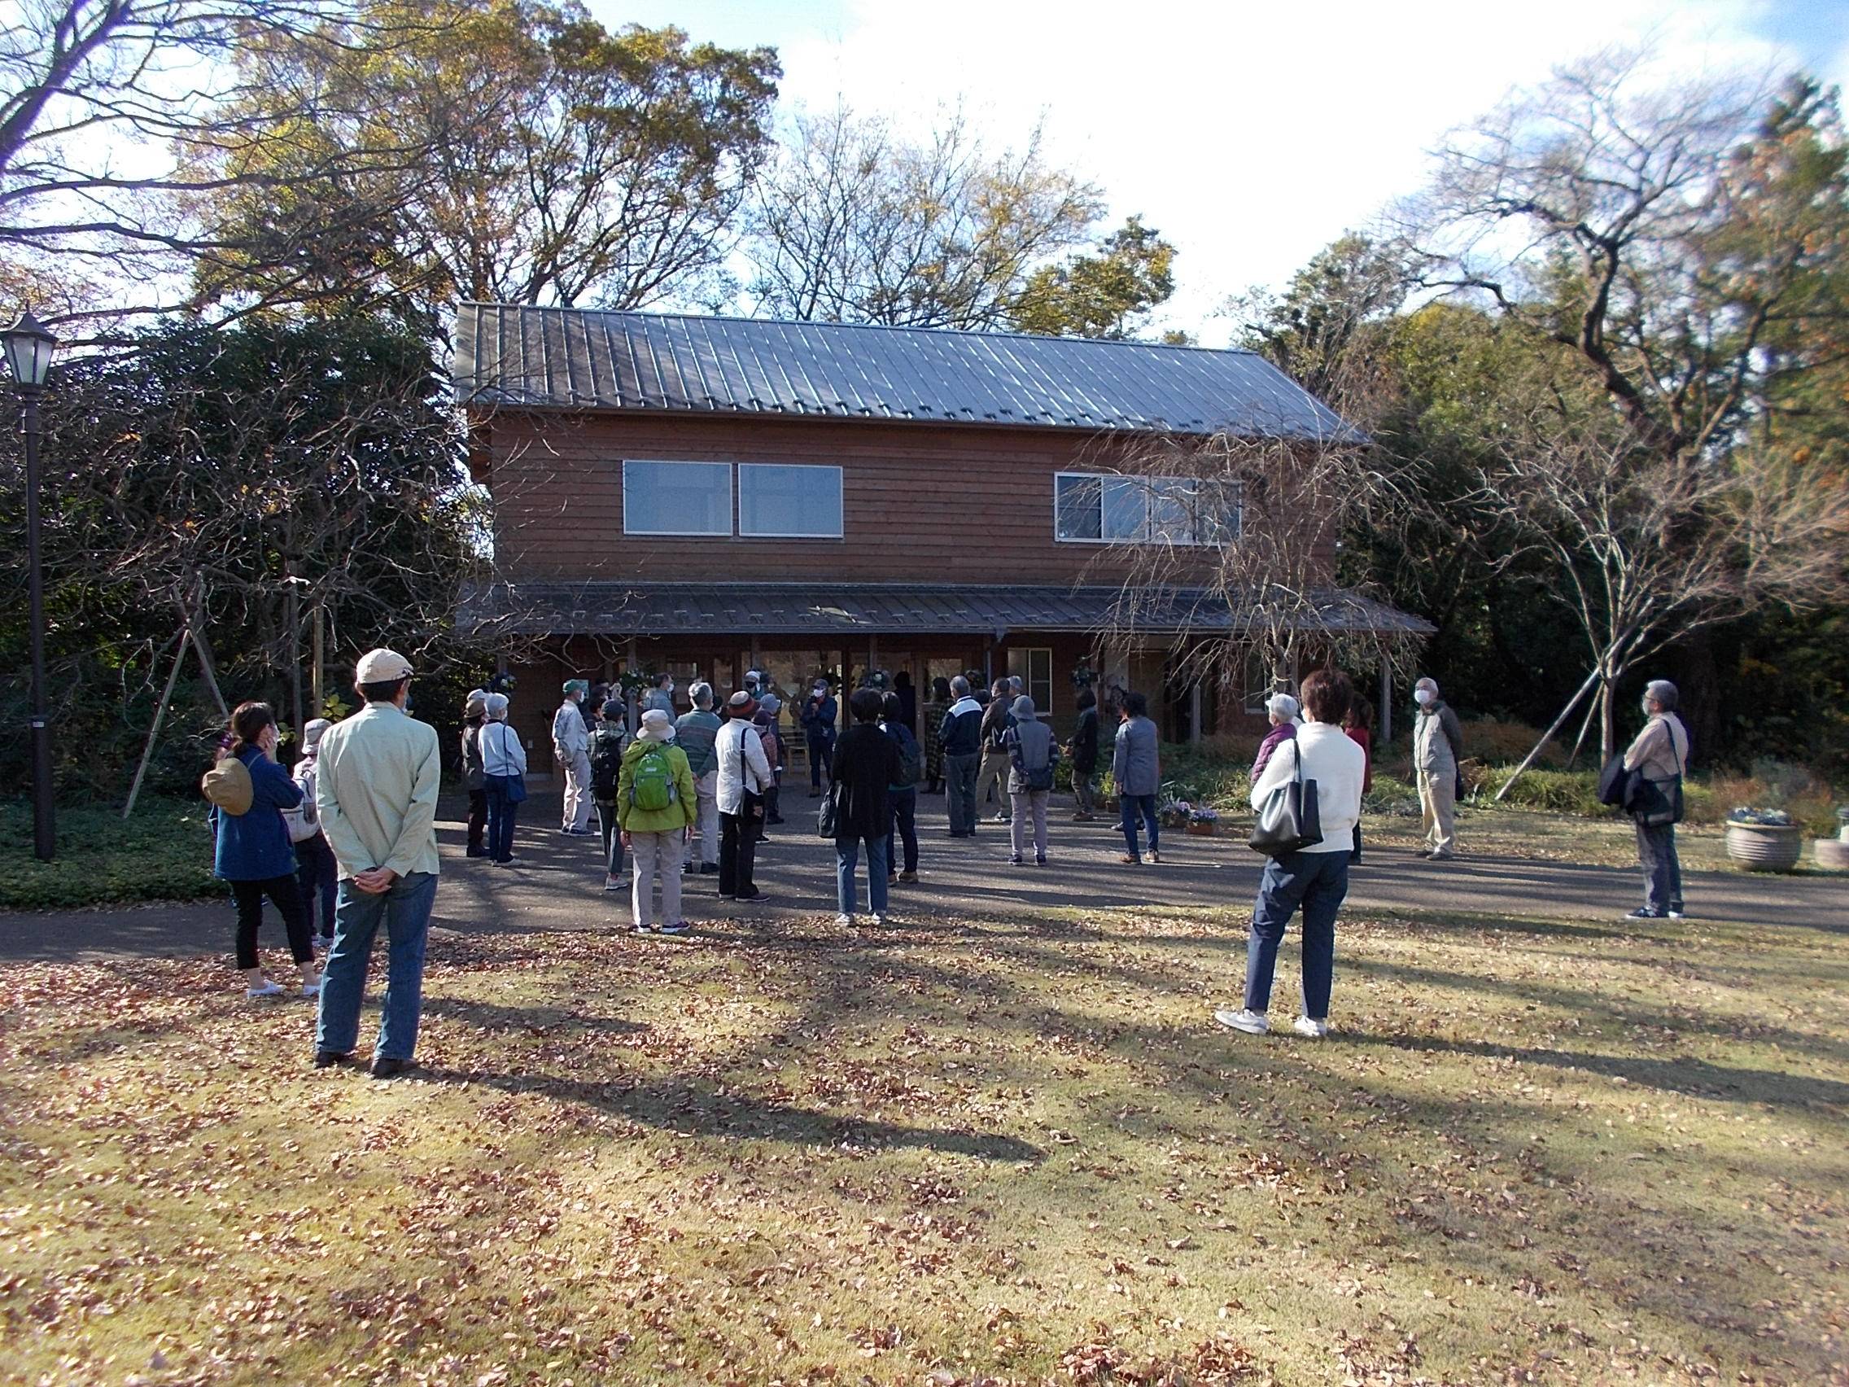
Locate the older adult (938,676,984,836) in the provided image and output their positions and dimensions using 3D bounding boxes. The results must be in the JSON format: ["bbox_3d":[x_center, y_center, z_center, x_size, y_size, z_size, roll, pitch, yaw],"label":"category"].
[{"bbox_3d":[0.391,0.667,14.750,0.500,1.680,0.360,-1,0,-25],"label":"older adult"}]

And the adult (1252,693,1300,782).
[{"bbox_3d":[2.795,0.811,10.900,0.360,1.490,0.460,0,1,41],"label":"adult"}]

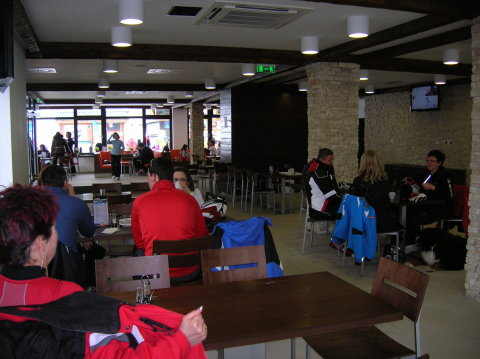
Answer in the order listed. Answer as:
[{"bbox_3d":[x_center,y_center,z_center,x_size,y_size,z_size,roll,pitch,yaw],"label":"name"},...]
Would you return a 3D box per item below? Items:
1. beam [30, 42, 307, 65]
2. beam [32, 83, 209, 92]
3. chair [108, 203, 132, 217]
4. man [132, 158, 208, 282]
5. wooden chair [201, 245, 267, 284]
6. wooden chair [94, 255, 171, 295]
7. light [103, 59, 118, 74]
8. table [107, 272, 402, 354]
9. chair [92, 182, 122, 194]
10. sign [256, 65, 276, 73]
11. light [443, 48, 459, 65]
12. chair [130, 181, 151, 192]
[{"bbox_3d":[-0.854,-1.713,6.460,3.735,0.155,0.300,-3,6,-18],"label":"beam"},{"bbox_3d":[-2.809,-2.198,11.152,4.531,0.197,0.246,-3,6,-18],"label":"beam"},{"bbox_3d":[-1.229,0.722,5.069,0.448,0.837,0.542,-3,6,-18],"label":"chair"},{"bbox_3d":[-0.556,0.531,3.738,0.560,1.400,0.740,-2,6,-18],"label":"man"},{"bbox_3d":[0.042,0.877,2.792,0.430,0.860,0.520,-2,6,-18],"label":"wooden chair"},{"bbox_3d":[-0.596,0.941,2.799,0.448,0.837,0.542,-3,6,-18],"label":"wooden chair"},{"bbox_3d":[-2.062,-1.819,7.529,0.225,0.205,0.225,-2,6,-18],"label":"light"},{"bbox_3d":[-0.007,0.971,2.335,1.400,0.745,0.730,-2,6,-18],"label":"table"},{"bbox_3d":[-2.007,0.516,7.229,0.448,0.837,0.542,-3,6,-18],"label":"chair"},{"bbox_3d":[0.448,-1.855,7.935,0.345,0.148,0.059,-3,6,-18],"label":"sign"},{"bbox_3d":[3.007,-1.740,6.691,0.214,0.175,0.214,-3,6,-18],"label":"light"},{"bbox_3d":[-1.429,0.496,7.345,0.448,0.837,0.542,-3,6,-18],"label":"chair"}]

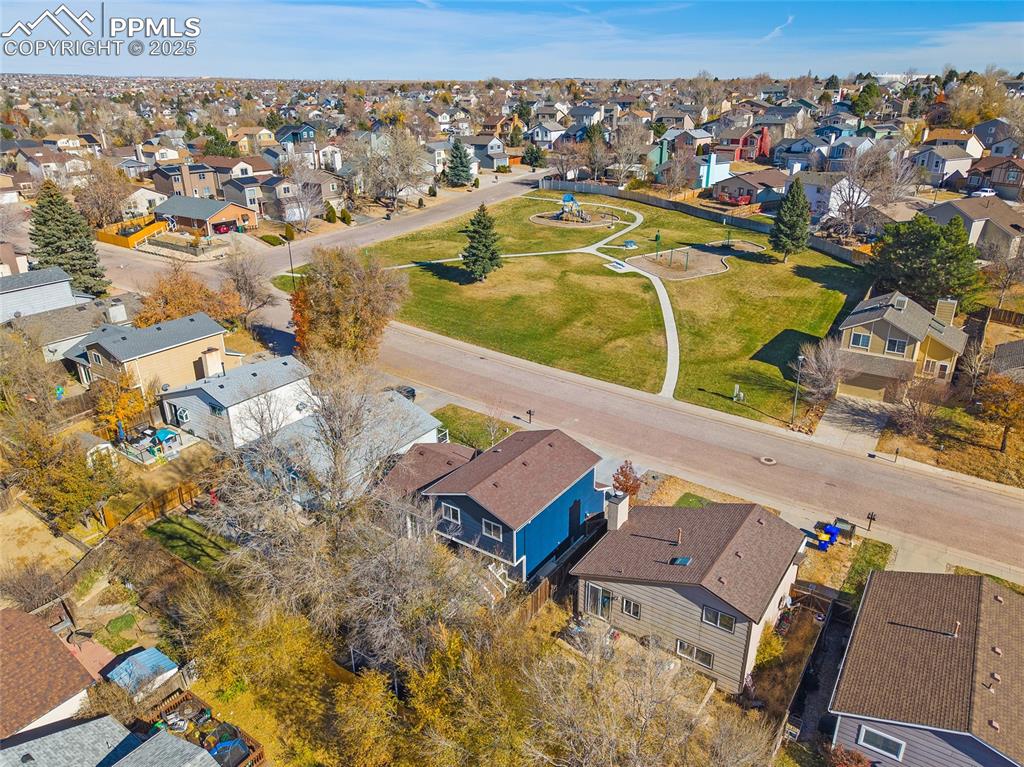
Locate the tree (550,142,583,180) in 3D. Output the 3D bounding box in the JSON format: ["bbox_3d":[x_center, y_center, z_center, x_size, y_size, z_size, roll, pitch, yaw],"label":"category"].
[{"bbox_3d":[10.899,-44.034,141.905,6.122,7.439,6.122,0,23,4],"label":"tree"}]

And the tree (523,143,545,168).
[{"bbox_3d":[5.830,-61.910,192.130,5.960,6.340,5.960,0,23,0],"label":"tree"}]

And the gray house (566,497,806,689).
[{"bbox_3d":[10.068,10.885,41.399,10.947,6.230,8.722,15,28,32],"label":"gray house"}]

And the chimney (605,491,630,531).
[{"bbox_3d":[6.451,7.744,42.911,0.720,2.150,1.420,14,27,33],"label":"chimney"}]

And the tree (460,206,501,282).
[{"bbox_3d":[-4.360,-19.860,99.970,5.780,10.800,5.780,0,23,0],"label":"tree"}]

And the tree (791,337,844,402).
[{"bbox_3d":[30.533,-1.059,70.460,4.751,6.450,4.751,9,25,23],"label":"tree"}]

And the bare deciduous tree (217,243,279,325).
[{"bbox_3d":[-30.642,-11.137,82.517,6.346,9.200,6.346,-10,24,-19],"label":"bare deciduous tree"}]

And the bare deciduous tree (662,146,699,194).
[{"bbox_3d":[36.900,-47.480,158.380,7.810,9.900,7.810,0,23,0],"label":"bare deciduous tree"}]

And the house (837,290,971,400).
[{"bbox_3d":[38.770,-3.010,69.960,10.200,7.800,12.000,14,27,31],"label":"house"}]

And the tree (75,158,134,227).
[{"bbox_3d":[-72.275,-33.520,125.856,8.930,11.255,8.930,-13,25,-26],"label":"tree"}]

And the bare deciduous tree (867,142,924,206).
[{"bbox_3d":[77.284,-41.917,143.000,10.300,12.400,9.600,11,26,25],"label":"bare deciduous tree"}]

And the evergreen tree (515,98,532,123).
[{"bbox_3d":[4.295,-101.392,265.000,6.300,9.800,6.300,0,23,1],"label":"evergreen tree"}]

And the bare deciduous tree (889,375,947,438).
[{"bbox_3d":[36.426,2.228,63.744,4.364,5.252,4.364,12,26,30],"label":"bare deciduous tree"}]

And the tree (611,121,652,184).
[{"bbox_3d":[27.450,-52.258,163.000,8.600,14.500,8.400,3,24,9],"label":"tree"}]

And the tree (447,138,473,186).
[{"bbox_3d":[-12.740,-52.850,169.550,6.210,10.780,6.210,0,23,0],"label":"tree"}]

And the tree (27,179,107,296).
[{"bbox_3d":[-61.920,-20.320,98.040,10.640,15.100,10.640,0,23,0],"label":"tree"}]

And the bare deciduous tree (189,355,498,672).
[{"bbox_3d":[-9.380,6.030,40.460,15.680,16.200,14.580,0,23,0],"label":"bare deciduous tree"}]

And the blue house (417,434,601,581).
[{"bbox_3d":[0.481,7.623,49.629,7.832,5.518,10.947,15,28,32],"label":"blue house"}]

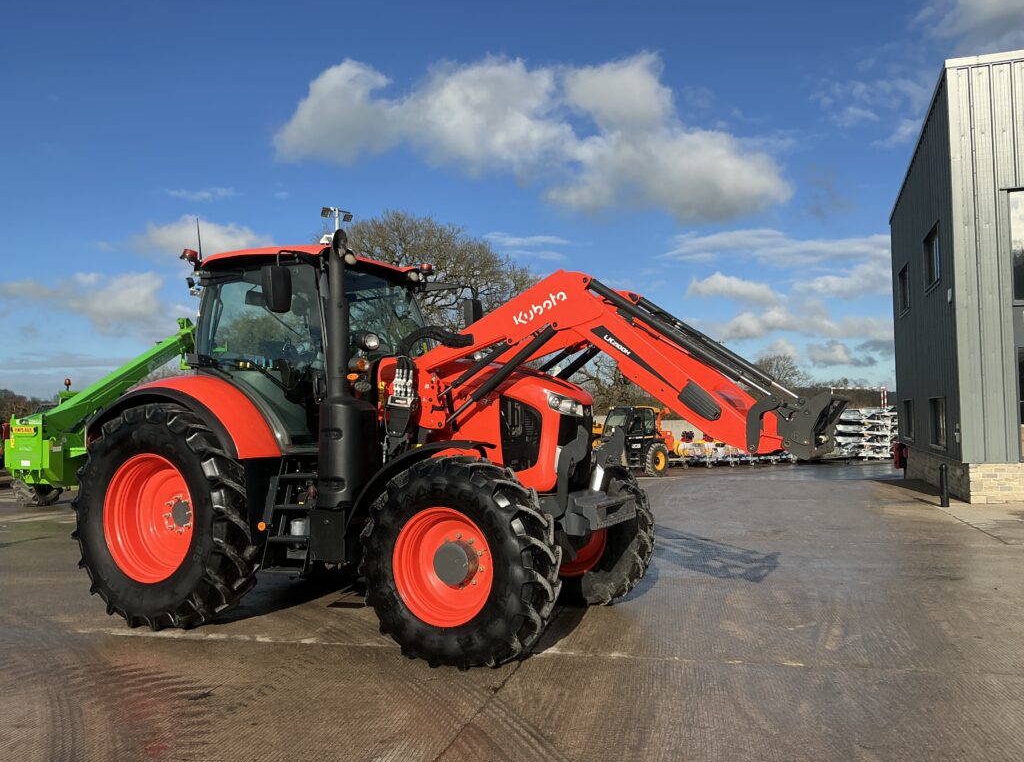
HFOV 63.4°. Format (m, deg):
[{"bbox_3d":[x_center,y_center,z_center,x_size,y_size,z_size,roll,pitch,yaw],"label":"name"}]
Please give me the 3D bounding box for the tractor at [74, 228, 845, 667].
[{"bbox_3d":[-0.554,0.378,6.701,6.080,3.070,2.580,-2,-4,26],"label":"tractor"}]

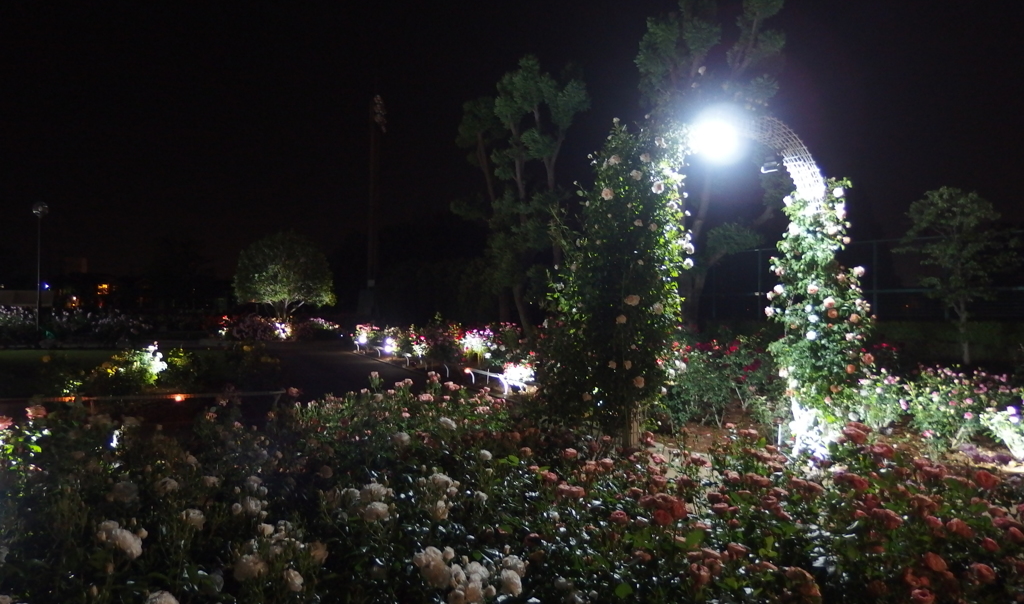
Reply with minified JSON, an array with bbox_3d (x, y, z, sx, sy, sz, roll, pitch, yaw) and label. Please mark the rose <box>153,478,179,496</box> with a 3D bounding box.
[{"bbox_3d":[-1.240,0.663,2.650,0.088,0.068,0.085,1,-1,-25],"label":"rose"}]

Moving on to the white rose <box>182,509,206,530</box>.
[{"bbox_3d":[-1.120,0.765,2.600,0.077,0.065,0.073,1,0,-23],"label":"white rose"}]

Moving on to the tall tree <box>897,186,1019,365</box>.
[{"bbox_3d":[10.135,-0.602,16.800,2.795,4.045,2.800,0,-1,0],"label":"tall tree"}]

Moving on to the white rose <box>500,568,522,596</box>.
[{"bbox_3d":[-0.001,0.778,2.050,0.061,0.067,0.058,1,0,0],"label":"white rose"}]

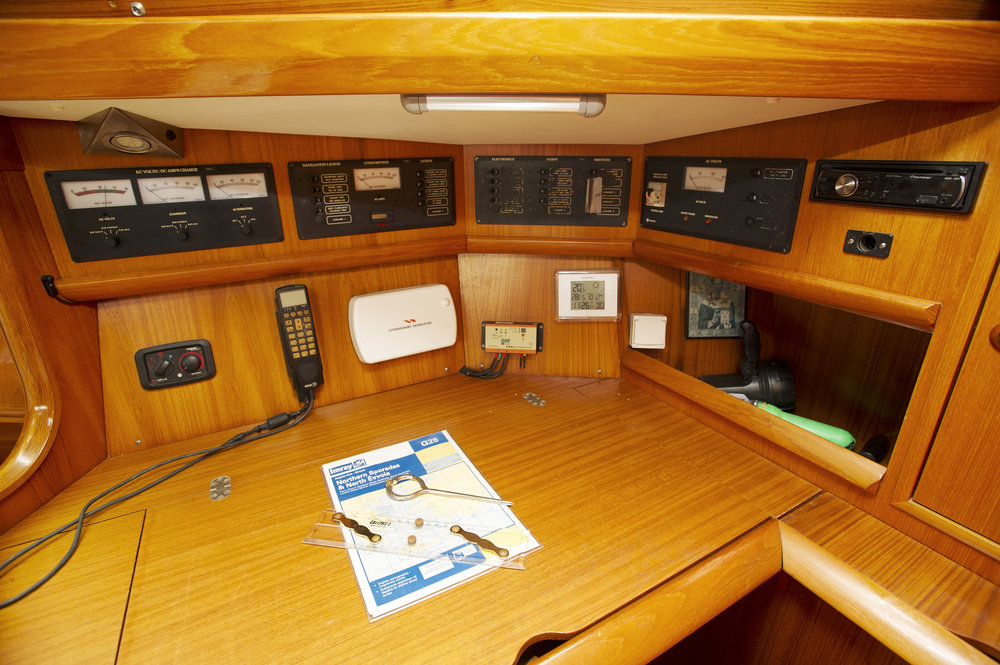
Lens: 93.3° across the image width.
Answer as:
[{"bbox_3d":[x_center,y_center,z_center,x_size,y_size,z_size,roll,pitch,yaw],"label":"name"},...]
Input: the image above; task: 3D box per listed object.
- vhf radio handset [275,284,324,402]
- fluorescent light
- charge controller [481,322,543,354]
[{"bbox_3d":[-0.408,0.020,0.964,0.056,0.226,0.060,-13,19,-27],"label":"vhf radio handset"},{"bbox_3d":[0.004,-0.290,0.590,0.257,0.037,0.041,-1,15,-6],"label":"fluorescent light"},{"bbox_3d":[0.030,0.016,1.166,0.152,0.075,0.034,1,18,6],"label":"charge controller"}]

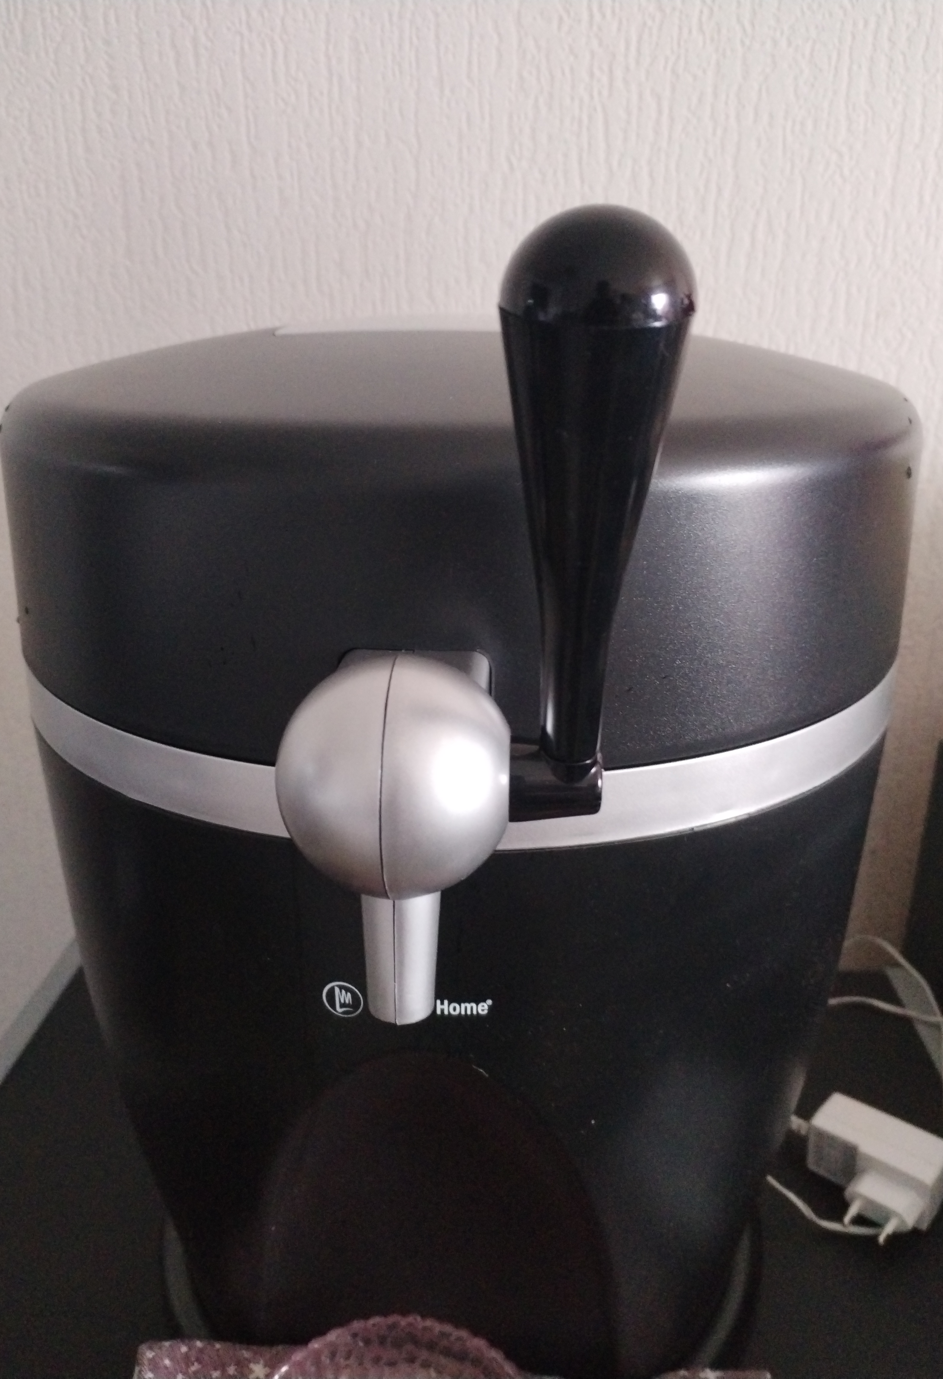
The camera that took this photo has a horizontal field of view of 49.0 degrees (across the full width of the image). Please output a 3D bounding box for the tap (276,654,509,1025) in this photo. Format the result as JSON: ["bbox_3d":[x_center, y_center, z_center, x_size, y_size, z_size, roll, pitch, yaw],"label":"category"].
[{"bbox_3d":[-0.016,0.033,0.230,0.051,0.084,0.059,2,22,4],"label":"tap"}]

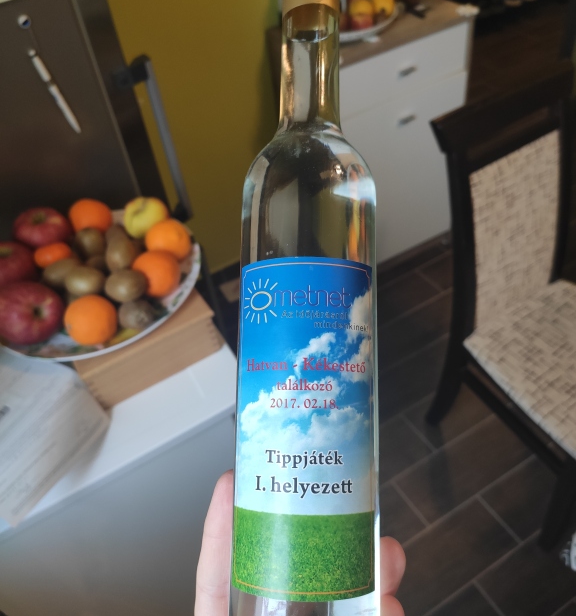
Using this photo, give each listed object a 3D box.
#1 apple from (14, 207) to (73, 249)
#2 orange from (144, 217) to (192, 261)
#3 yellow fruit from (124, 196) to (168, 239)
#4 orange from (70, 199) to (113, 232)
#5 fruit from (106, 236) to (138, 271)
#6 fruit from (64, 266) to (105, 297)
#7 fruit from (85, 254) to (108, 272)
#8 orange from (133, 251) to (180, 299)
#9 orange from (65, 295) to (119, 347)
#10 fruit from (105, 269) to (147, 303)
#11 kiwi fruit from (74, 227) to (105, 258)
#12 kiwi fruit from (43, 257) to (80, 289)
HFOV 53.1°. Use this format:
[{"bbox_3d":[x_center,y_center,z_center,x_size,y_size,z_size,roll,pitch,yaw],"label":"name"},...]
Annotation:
[{"bbox_3d":[-0.397,-0.122,0.930,0.085,0.075,0.085,-9,41,0],"label":"apple"},{"bbox_3d":[-0.185,-0.102,0.895,0.070,0.068,0.070,-9,41,0],"label":"orange"},{"bbox_3d":[-0.235,-0.149,0.955,0.071,0.067,0.071,-9,41,0],"label":"yellow fruit"},{"bbox_3d":[-0.324,-0.147,0.949,0.071,0.068,0.071,-5,44,5],"label":"orange"},{"bbox_3d":[-0.249,-0.081,0.865,0.043,0.043,0.056,-16,42,-7],"label":"fruit"},{"bbox_3d":[-0.289,-0.038,0.821,0.059,0.046,0.049,-5,44,5],"label":"fruit"},{"bbox_3d":[-0.290,-0.060,0.893,0.055,0.043,0.044,-16,42,-7],"label":"fruit"},{"bbox_3d":[-0.193,-0.050,0.850,0.071,0.070,0.071,-5,44,5],"label":"orange"},{"bbox_3d":[-0.269,0.017,0.790,0.070,0.069,0.070,-9,41,0],"label":"orange"},{"bbox_3d":[-0.225,-0.031,0.800,0.060,0.047,0.049,-5,44,5],"label":"fruit"},{"bbox_3d":[-0.309,-0.101,0.900,0.043,0.043,0.054,-16,42,-7],"label":"kiwi fruit"},{"bbox_3d":[-0.339,-0.054,0.865,0.057,0.043,0.043,-23,43,-15],"label":"kiwi fruit"}]

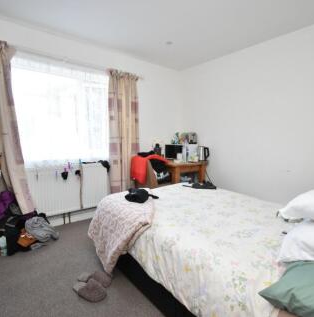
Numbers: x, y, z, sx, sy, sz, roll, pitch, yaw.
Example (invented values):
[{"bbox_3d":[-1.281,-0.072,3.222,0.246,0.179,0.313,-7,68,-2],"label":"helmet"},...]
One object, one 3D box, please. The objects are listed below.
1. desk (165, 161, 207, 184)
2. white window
[{"bbox_3d":[0.311,0.450,3.344,0.750,0.755,0.660,-4,8,-38],"label":"desk"},{"bbox_3d":[-1.198,-0.552,2.535,1.270,1.210,0.100,-4,8,-38],"label":"white window"}]

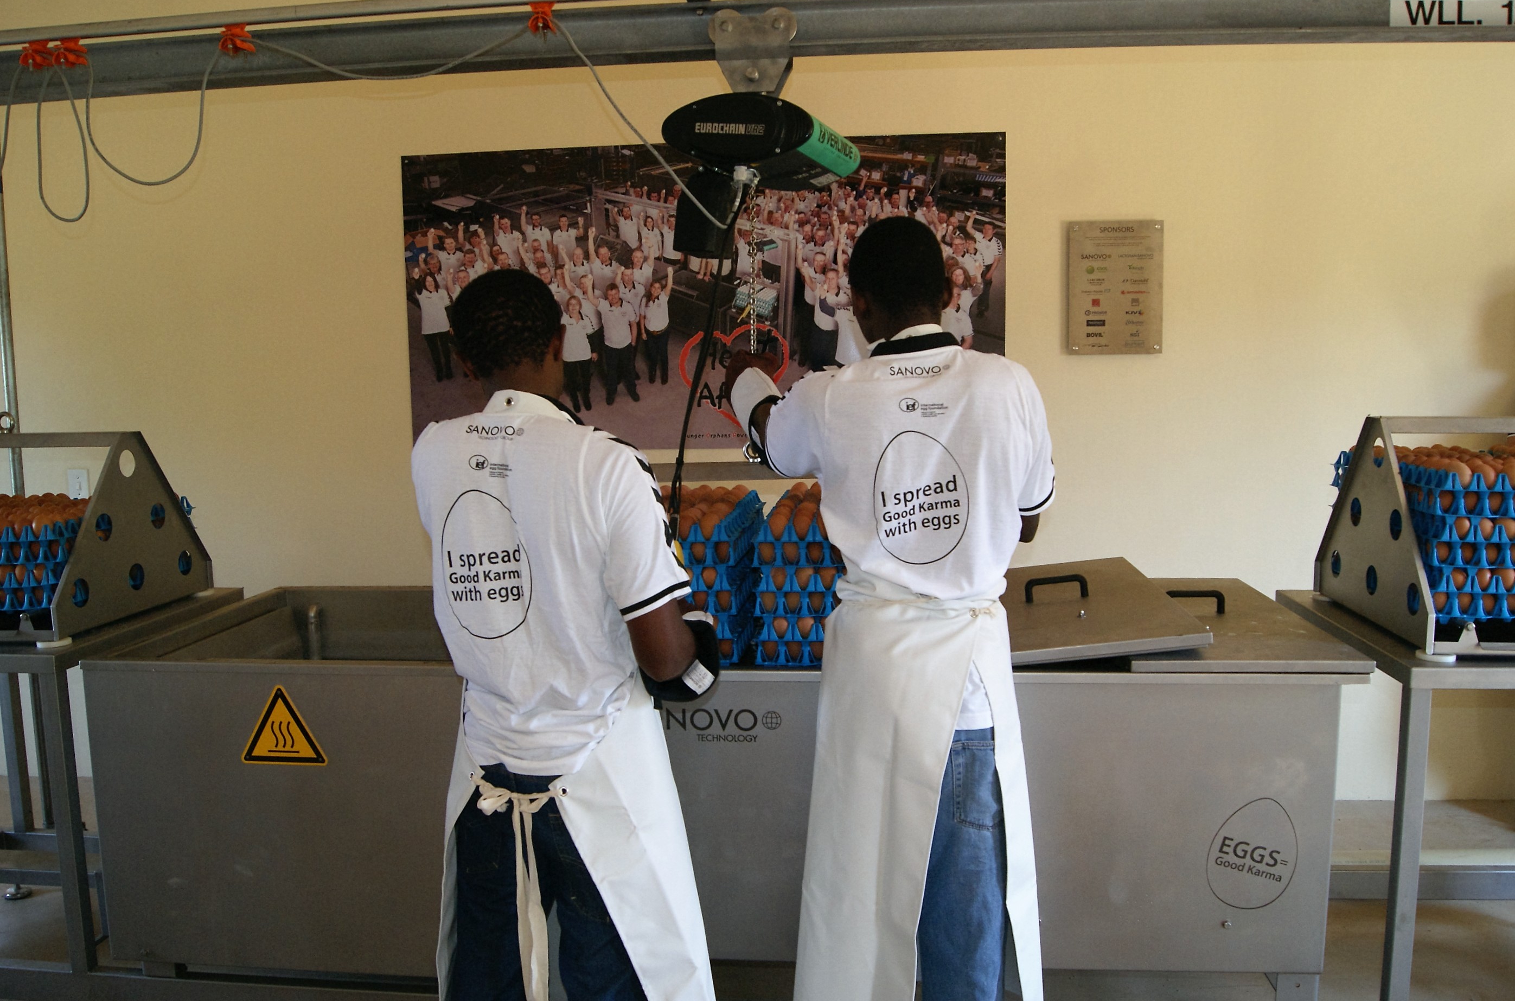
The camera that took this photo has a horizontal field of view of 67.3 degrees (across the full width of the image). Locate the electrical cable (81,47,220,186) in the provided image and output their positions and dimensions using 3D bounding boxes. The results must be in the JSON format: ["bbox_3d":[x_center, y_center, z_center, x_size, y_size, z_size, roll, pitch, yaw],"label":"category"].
[{"bbox_3d":[-1.335,-0.847,2.500,0.325,0.310,0.060,0,7,6],"label":"electrical cable"}]

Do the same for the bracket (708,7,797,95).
[{"bbox_3d":[-0.008,-0.979,2.459,0.190,0.180,0.150,0,7,6],"label":"bracket"}]

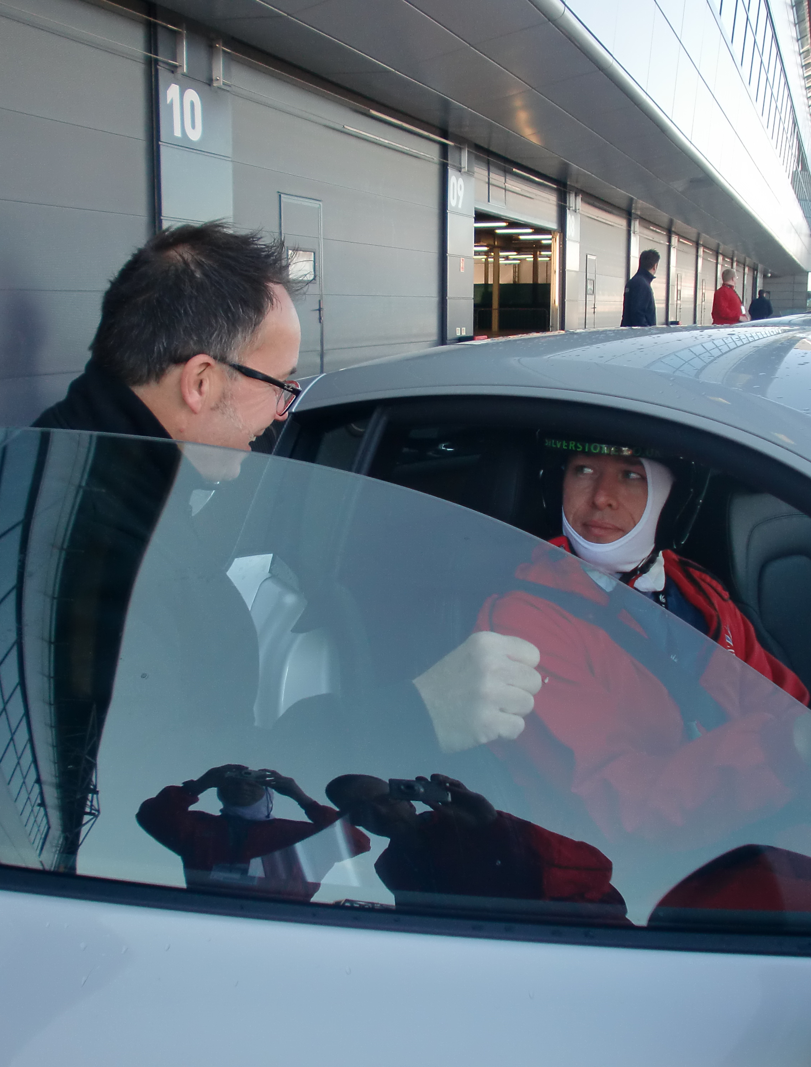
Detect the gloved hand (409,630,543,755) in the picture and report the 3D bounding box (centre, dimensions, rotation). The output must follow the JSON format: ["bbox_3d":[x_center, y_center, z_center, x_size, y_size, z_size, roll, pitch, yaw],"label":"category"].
[{"bbox_3d":[0.062,0.143,0.950,0.125,0.105,0.080,-11,13,-21],"label":"gloved hand"}]

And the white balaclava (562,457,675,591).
[{"bbox_3d":[0.303,-0.046,1.500,0.185,0.270,0.220,6,13,26],"label":"white balaclava"}]

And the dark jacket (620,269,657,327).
[{"bbox_3d":[2.055,-1.943,9.378,0.300,0.740,0.500,-5,13,-21],"label":"dark jacket"}]

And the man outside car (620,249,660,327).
[{"bbox_3d":[2.056,-1.601,9.451,0.320,1.770,0.500,-5,13,-21],"label":"man outside car"}]

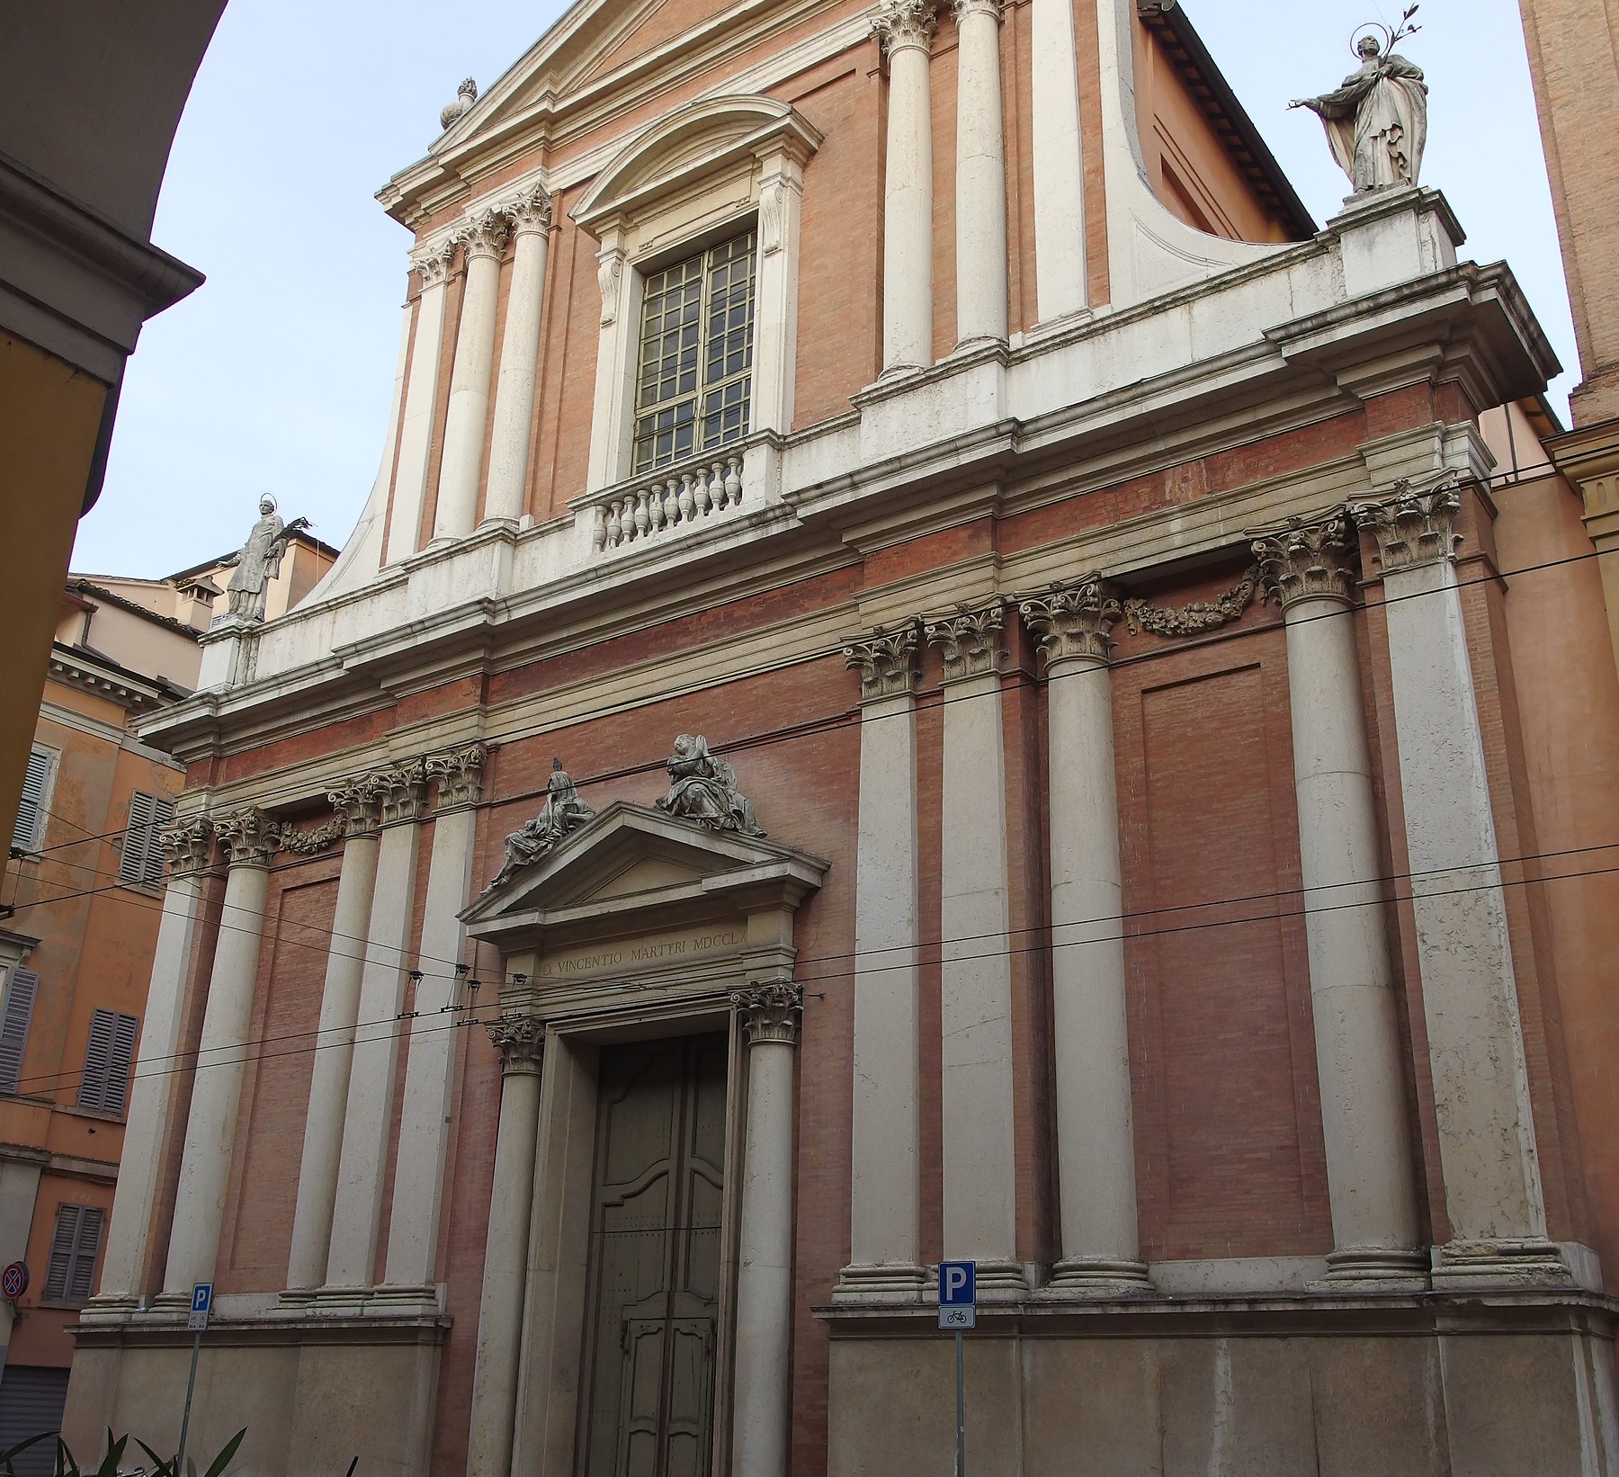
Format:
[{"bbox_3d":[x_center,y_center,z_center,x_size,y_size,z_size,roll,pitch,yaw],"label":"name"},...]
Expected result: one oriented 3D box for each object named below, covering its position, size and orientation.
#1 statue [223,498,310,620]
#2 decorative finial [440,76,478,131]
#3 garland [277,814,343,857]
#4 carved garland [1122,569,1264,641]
[{"bbox_3d":[-10.607,-3.540,33.721,1.120,2.639,0.875,-14,-26,33],"label":"statue"},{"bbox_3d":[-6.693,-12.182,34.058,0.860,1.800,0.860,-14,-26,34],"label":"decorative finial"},{"bbox_3d":[-7.961,1.546,27.769,1.530,0.620,0.290,-14,-26,33],"label":"garland"},{"bbox_3d":[4.287,-1.445,19.507,1.580,0.630,0.290,-14,-26,33],"label":"carved garland"}]

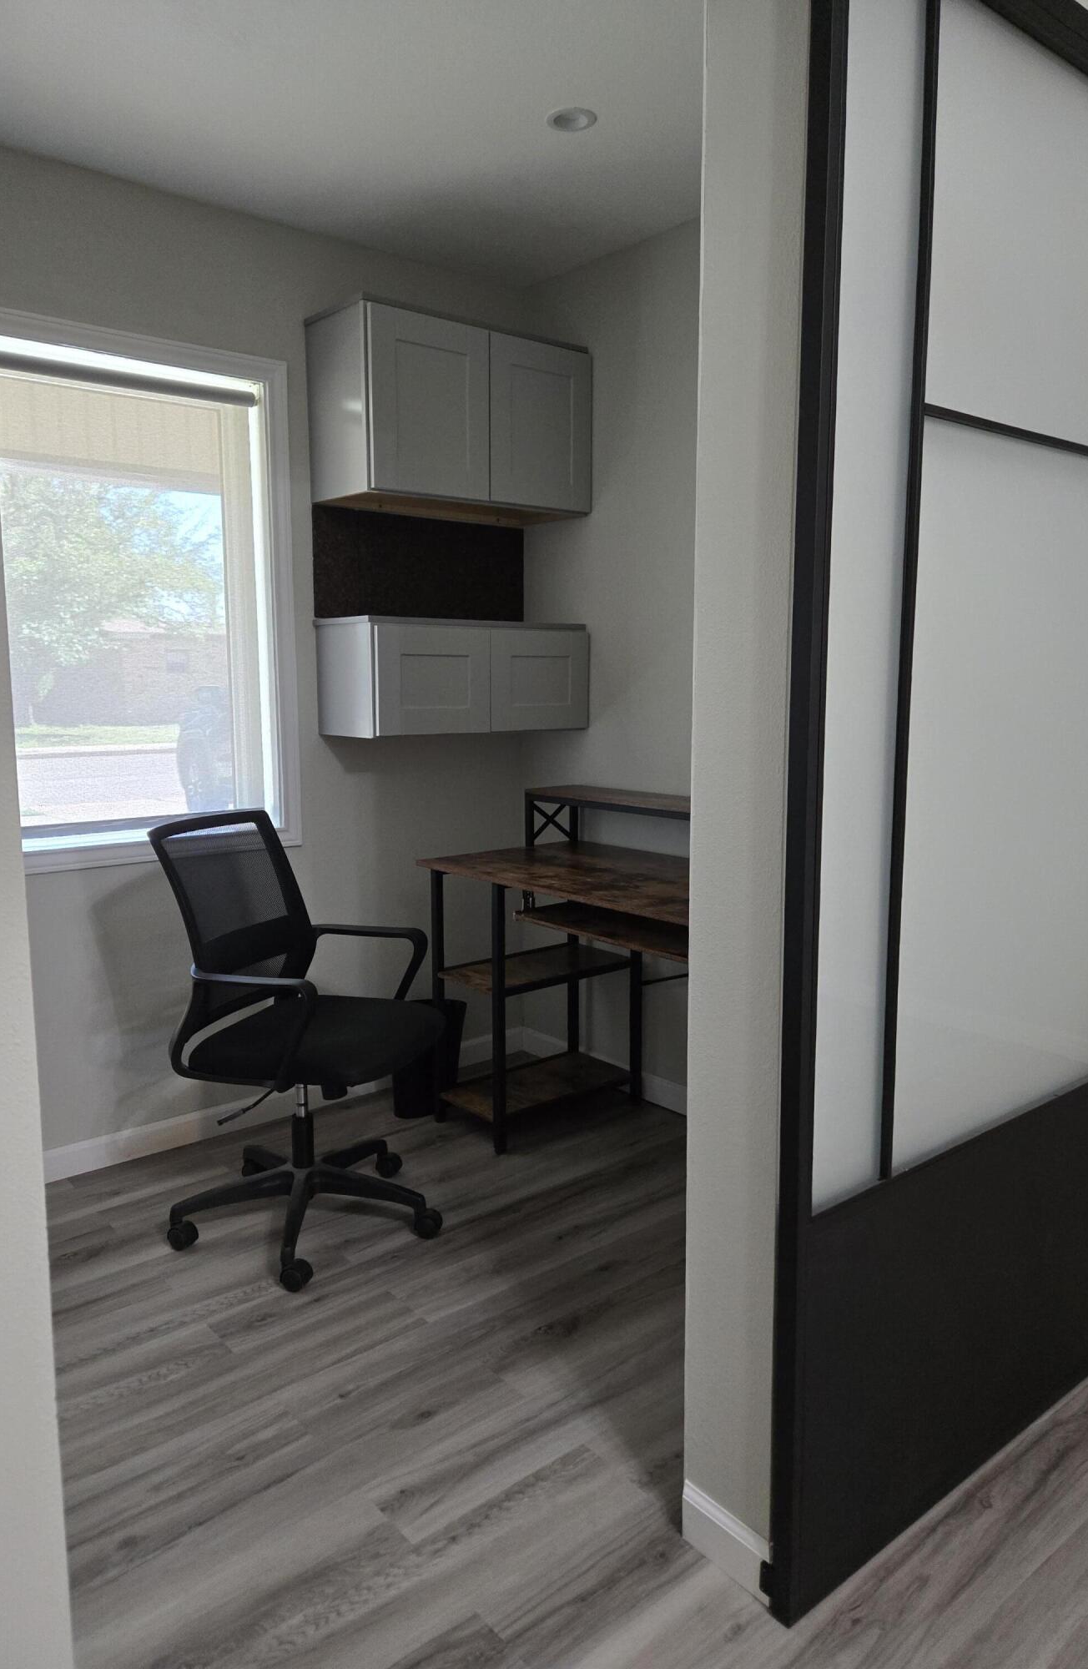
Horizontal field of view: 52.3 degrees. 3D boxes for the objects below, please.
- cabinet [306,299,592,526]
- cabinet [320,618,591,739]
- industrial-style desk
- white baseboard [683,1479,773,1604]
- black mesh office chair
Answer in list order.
[{"bbox_3d":[-0.250,-1.176,3.178,0.758,0.473,0.307,-7,10,-39],"label":"cabinet"},{"bbox_3d":[-0.256,-0.459,3.255,0.756,0.314,0.332,-7,10,-39],"label":"cabinet"},{"bbox_3d":[0.230,0.405,2.919,0.590,0.910,1.200,-7,10,-39],"label":"industrial-style desk"},{"bbox_3d":[0.264,1.011,1.583,0.016,0.083,0.164,-7,10,-39],"label":"white baseboard"},{"bbox_3d":[-0.546,0.440,2.543,0.630,0.955,0.610,4,9,27],"label":"black mesh office chair"}]

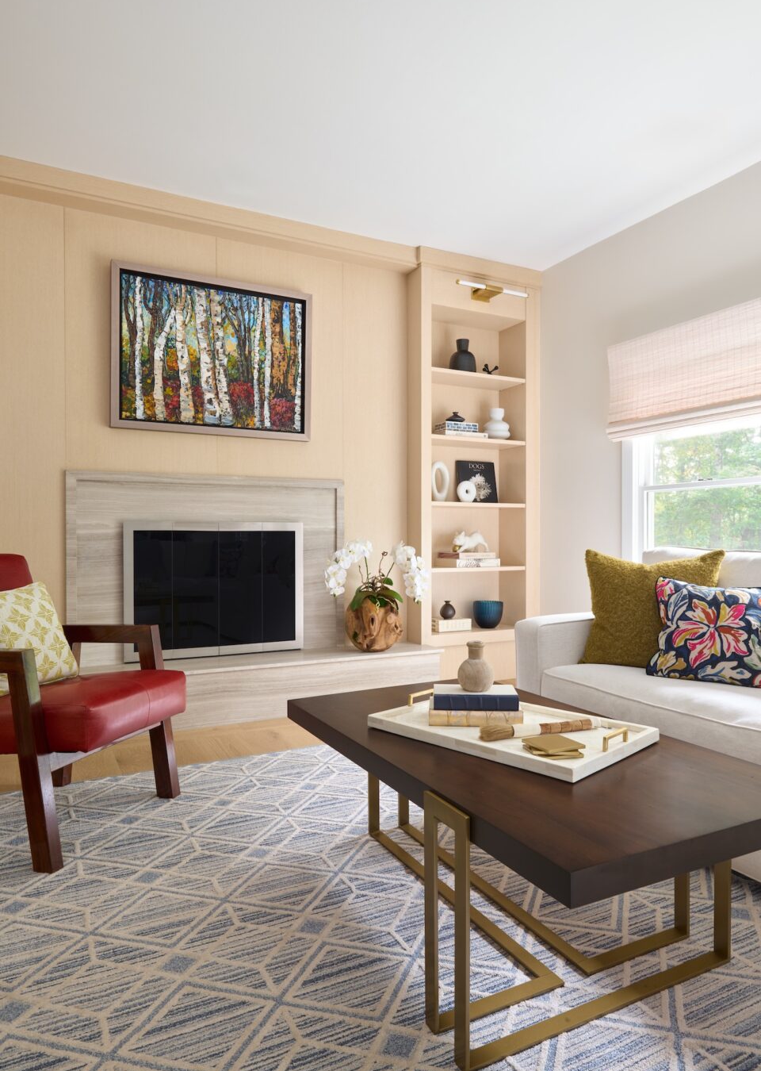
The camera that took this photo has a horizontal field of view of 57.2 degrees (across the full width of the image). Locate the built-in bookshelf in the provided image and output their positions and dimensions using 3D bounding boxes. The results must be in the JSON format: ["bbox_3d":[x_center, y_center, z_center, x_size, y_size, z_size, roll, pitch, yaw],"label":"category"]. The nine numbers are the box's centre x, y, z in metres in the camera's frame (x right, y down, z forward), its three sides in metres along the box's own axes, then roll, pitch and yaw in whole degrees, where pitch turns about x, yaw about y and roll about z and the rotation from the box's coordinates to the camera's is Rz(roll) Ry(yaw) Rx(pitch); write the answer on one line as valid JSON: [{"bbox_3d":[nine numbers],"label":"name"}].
[{"bbox_3d":[0.595,-0.393,4.637,0.936,2.683,0.325,0,0,-27],"label":"built-in bookshelf"}]

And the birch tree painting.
[{"bbox_3d":[-0.913,-0.991,3.889,1.107,0.866,0.048,0,0,-27],"label":"birch tree painting"}]

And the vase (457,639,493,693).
[{"bbox_3d":[0.244,0.336,1.799,0.091,0.125,0.091,0,0,0],"label":"vase"}]

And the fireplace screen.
[{"bbox_3d":[-0.899,0.301,3.877,0.995,0.741,0.048,0,0,-27],"label":"fireplace screen"}]

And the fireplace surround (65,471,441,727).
[{"bbox_3d":[-0.656,0.310,3.793,2.072,1.278,0.458,0,0,-27],"label":"fireplace surround"}]

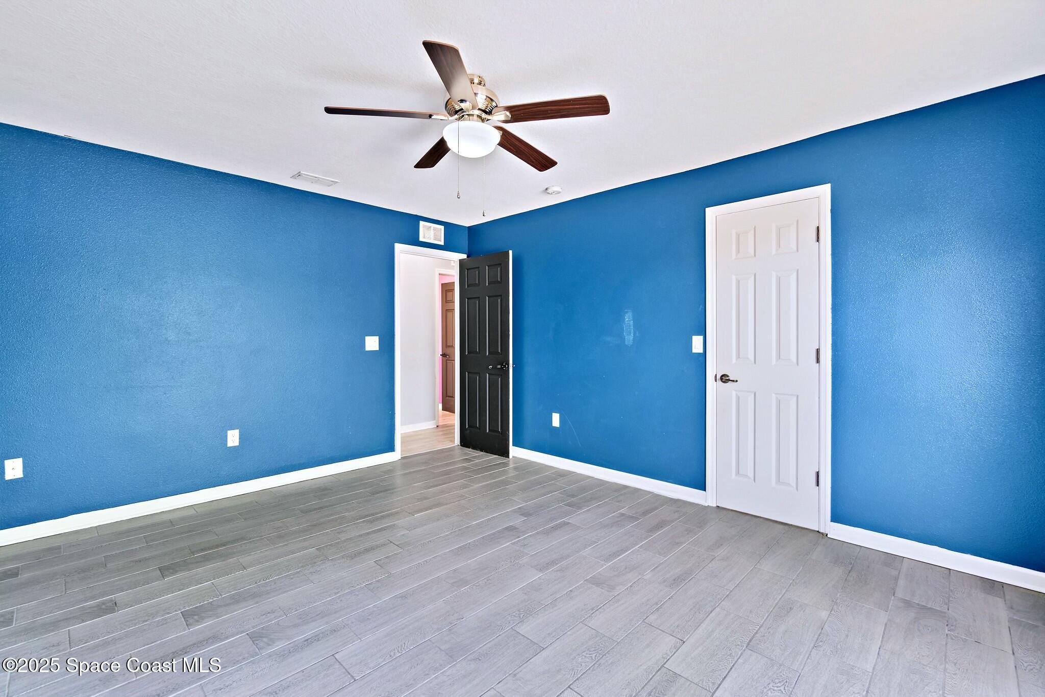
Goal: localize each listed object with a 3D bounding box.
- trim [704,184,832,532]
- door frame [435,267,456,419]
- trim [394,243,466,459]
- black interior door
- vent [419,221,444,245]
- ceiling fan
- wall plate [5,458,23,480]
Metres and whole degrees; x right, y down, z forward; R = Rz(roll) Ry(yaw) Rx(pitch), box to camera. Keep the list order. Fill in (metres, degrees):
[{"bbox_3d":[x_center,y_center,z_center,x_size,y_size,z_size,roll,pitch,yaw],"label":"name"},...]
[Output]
[{"bbox_3d":[1.616,0.072,2.919,0.748,2.166,0.060,1,1,43],"label":"trim"},{"bbox_3d":[-0.922,-0.010,6.247,0.800,2.162,0.100,-1,1,-45],"label":"door frame"},{"bbox_3d":[-0.976,0.030,4.669,0.896,2.166,0.120,-1,1,-45],"label":"trim"},{"bbox_3d":[-0.403,0.056,4.603,0.762,2.071,0.050,1,1,42],"label":"black interior door"},{"bbox_3d":[-0.958,-1.222,4.630,0.301,0.208,0.025,-1,1,-45],"label":"vent"},{"bbox_3d":[-0.244,-1.121,2.130,1.310,0.385,1.290,0,1,0],"label":"ceiling fan"},{"bbox_3d":[-3.024,0.718,2.590,0.069,0.115,0.012,-1,1,-45],"label":"wall plate"}]

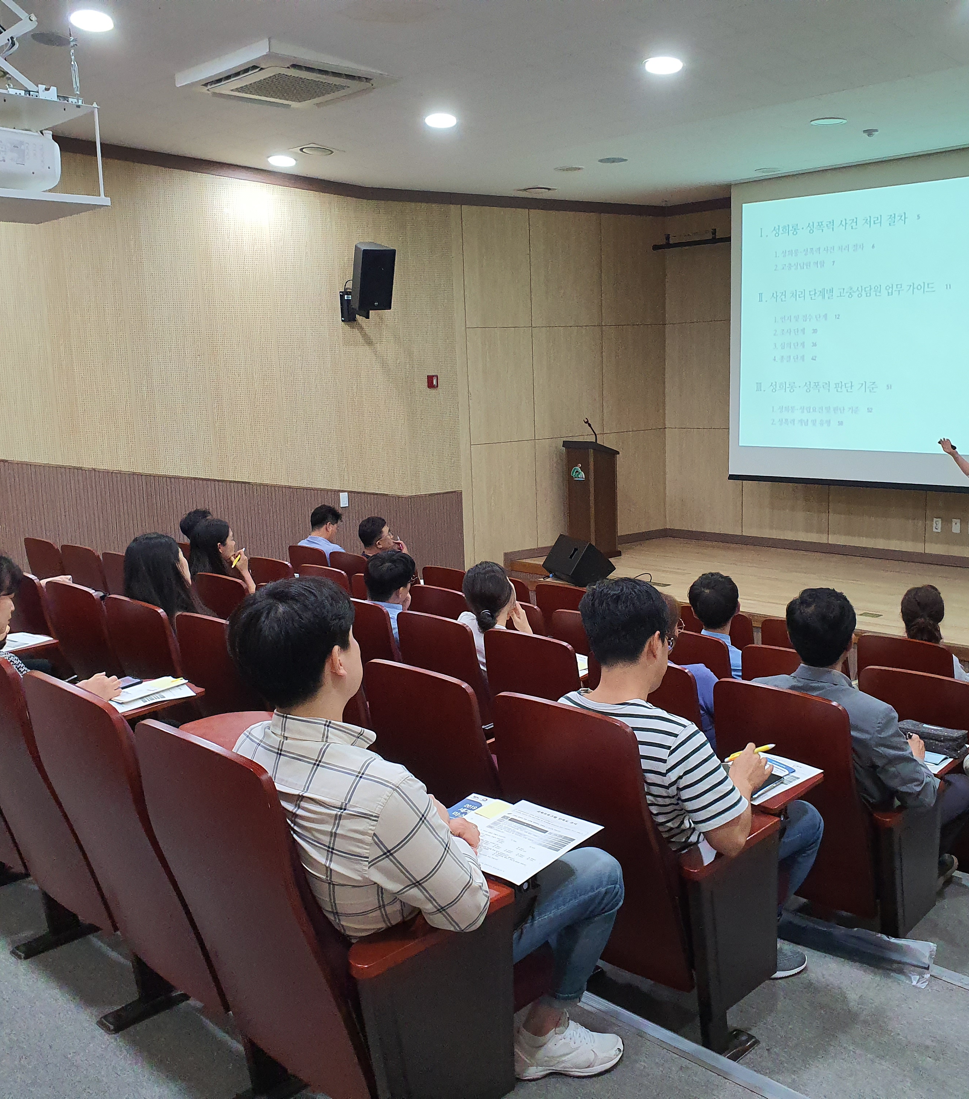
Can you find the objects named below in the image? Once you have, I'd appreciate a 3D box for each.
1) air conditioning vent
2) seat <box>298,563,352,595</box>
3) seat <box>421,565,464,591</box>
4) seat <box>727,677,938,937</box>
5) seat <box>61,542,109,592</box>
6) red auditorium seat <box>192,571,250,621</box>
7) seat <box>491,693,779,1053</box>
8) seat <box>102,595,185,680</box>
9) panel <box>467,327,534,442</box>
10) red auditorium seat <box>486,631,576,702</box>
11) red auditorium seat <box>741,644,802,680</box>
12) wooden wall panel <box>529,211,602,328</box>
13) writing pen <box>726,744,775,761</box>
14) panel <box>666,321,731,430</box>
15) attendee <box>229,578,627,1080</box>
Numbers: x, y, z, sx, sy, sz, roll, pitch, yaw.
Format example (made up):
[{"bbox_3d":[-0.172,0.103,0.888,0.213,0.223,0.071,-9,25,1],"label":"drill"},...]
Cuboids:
[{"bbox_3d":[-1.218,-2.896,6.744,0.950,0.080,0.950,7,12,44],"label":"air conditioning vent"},{"bbox_3d":[-0.755,0.540,6.655,0.520,0.965,0.530,8,14,44],"label":"seat"},{"bbox_3d":[-0.055,0.554,7.353,0.520,0.965,0.530,8,14,44],"label":"seat"},{"bbox_3d":[1.120,0.853,3.602,0.573,0.933,0.611,7,12,44],"label":"seat"},{"bbox_3d":[-2.159,0.414,6.656,0.520,0.965,0.530,8,14,44],"label":"seat"},{"bbox_3d":[-1.058,0.554,5.579,0.535,0.941,0.584,7,13,44],"label":"red auditorium seat"},{"bbox_3d":[0.392,0.794,2.851,0.530,0.965,0.580,8,14,44],"label":"seat"},{"bbox_3d":[-1.044,0.605,4.230,0.520,0.965,0.570,8,14,44],"label":"seat"},{"bbox_3d":[0.153,-1.547,10.394,0.756,1.074,0.050,-9,12,-34],"label":"panel"},{"bbox_3d":[0.365,0.735,4.215,0.535,0.941,0.584,7,13,44],"label":"red auditorium seat"},{"bbox_3d":[1.427,0.855,4.704,0.554,0.933,0.563,7,12,44],"label":"red auditorium seat"},{"bbox_3d":[0.785,-2.664,10.490,0.831,1.062,0.040,-8,11,-32],"label":"wooden wall panel"},{"bbox_3d":[0.699,0.534,2.890,0.140,0.012,0.012,-18,10,-3],"label":"writing pen"},{"bbox_3d":[2.199,-1.735,11.038,0.852,1.052,0.040,7,13,44],"label":"panel"},{"bbox_3d":[-0.123,0.606,2.327,0.544,1.191,0.812,7,12,44],"label":"attendee"}]

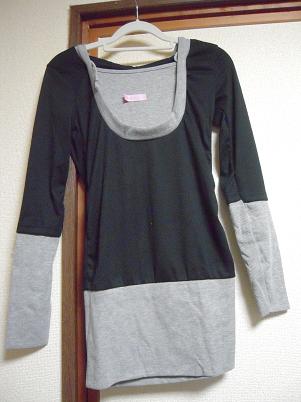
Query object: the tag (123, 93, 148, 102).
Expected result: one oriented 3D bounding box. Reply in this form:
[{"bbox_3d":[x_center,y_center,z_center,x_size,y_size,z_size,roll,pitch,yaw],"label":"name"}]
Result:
[{"bbox_3d":[-0.038,-0.253,0.800,0.057,0.018,0.008,-4,-16,3],"label":"tag"}]

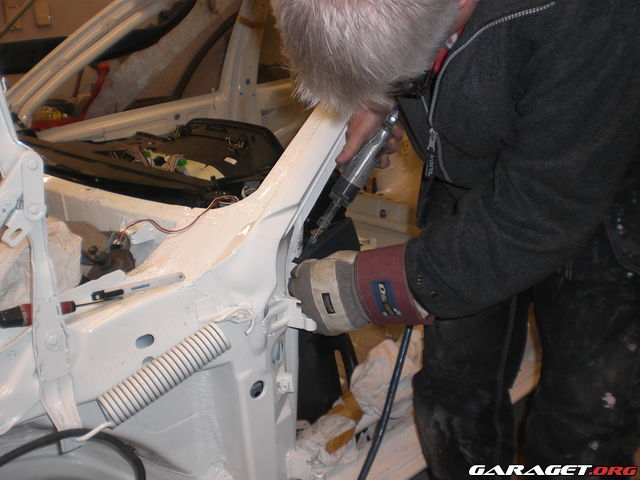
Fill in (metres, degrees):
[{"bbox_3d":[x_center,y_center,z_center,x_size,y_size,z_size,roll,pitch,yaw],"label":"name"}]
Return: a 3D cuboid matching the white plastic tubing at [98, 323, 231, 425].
[{"bbox_3d":[-0.195,0.168,0.830,0.168,0.042,0.042,-33,31,-21],"label":"white plastic tubing"}]

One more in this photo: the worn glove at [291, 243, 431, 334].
[{"bbox_3d":[0.055,0.069,0.910,0.195,0.118,0.110,-7,7,12],"label":"worn glove"}]

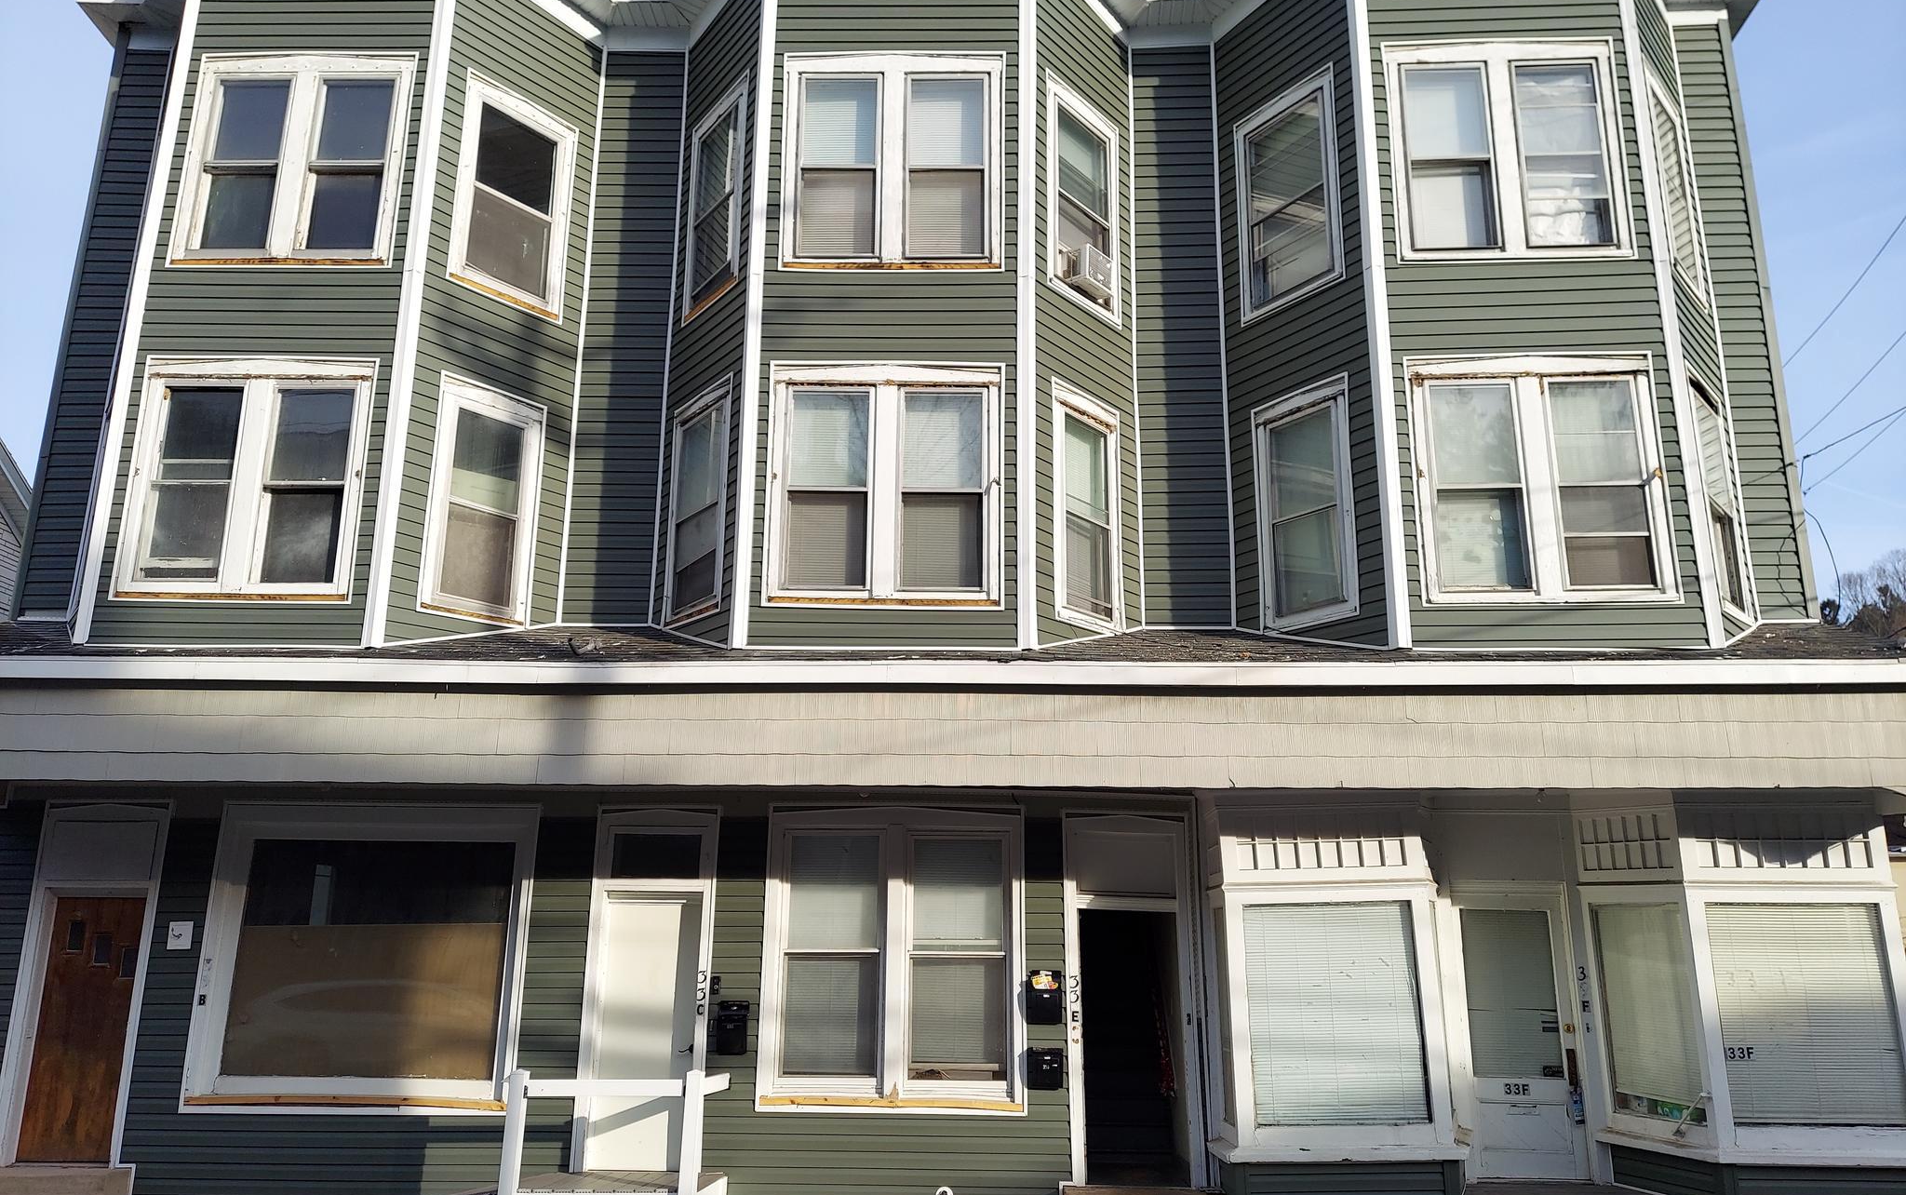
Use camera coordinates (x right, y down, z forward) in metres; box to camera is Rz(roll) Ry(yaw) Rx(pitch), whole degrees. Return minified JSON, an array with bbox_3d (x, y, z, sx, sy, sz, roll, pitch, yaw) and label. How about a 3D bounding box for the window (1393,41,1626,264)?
[{"bbox_3d":[4.498,-3.631,10.780,1.830,1.970,0.120,0,-14,1],"label":"window"}]

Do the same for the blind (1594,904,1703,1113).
[{"bbox_3d":[5.263,3.060,10.001,0.045,1.420,0.790,7,-15,-23],"label":"blind"}]

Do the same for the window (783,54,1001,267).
[{"bbox_3d":[-0.485,-3.576,10.891,1.810,1.970,0.120,0,-14,1],"label":"window"}]

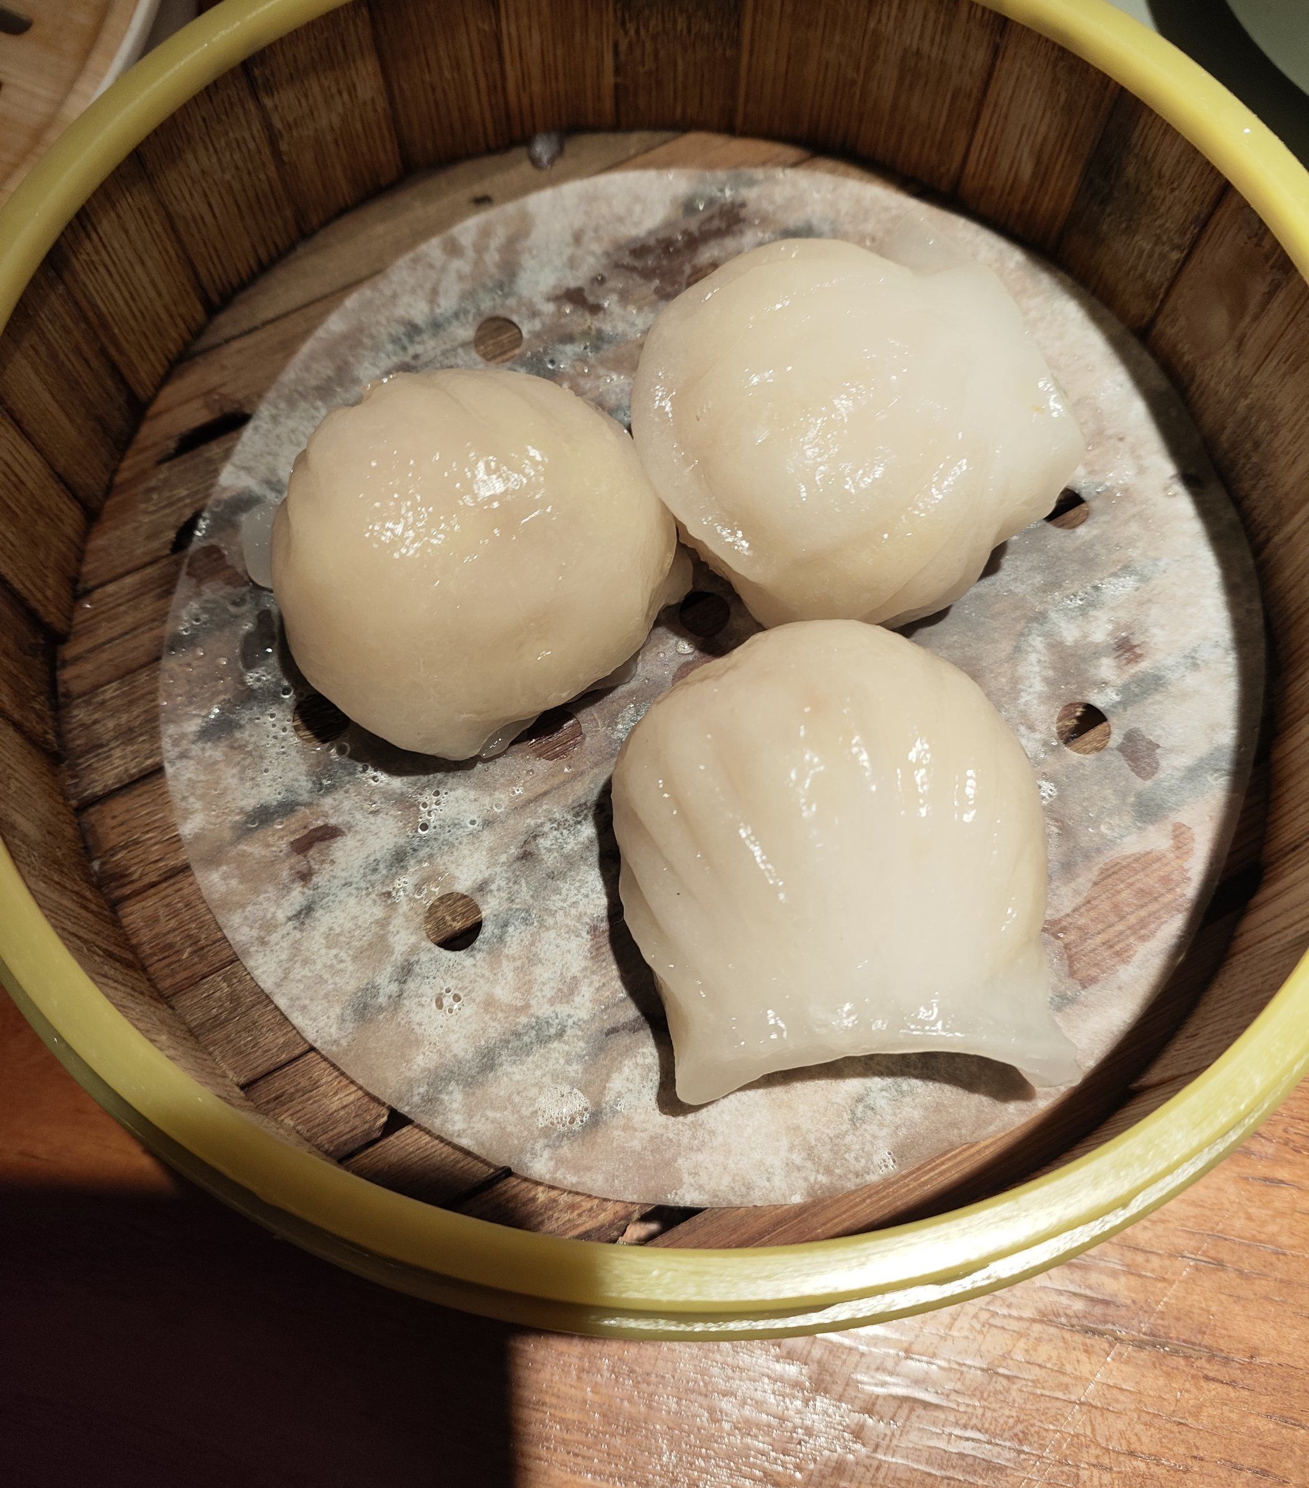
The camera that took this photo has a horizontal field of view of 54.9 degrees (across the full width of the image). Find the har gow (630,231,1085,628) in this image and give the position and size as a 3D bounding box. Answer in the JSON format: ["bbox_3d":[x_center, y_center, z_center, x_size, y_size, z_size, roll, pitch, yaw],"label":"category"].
[{"bbox_3d":[0.026,-0.043,0.162,0.059,0.030,0.057,-36,77,-12],"label":"har gow"}]

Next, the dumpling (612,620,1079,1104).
[{"bbox_3d":[0.021,0.011,0.144,0.050,0.030,0.058,-4,73,-4],"label":"dumpling"}]

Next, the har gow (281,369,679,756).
[{"bbox_3d":[-0.022,-0.024,0.153,0.049,0.031,0.052,-7,73,-5],"label":"har gow"}]

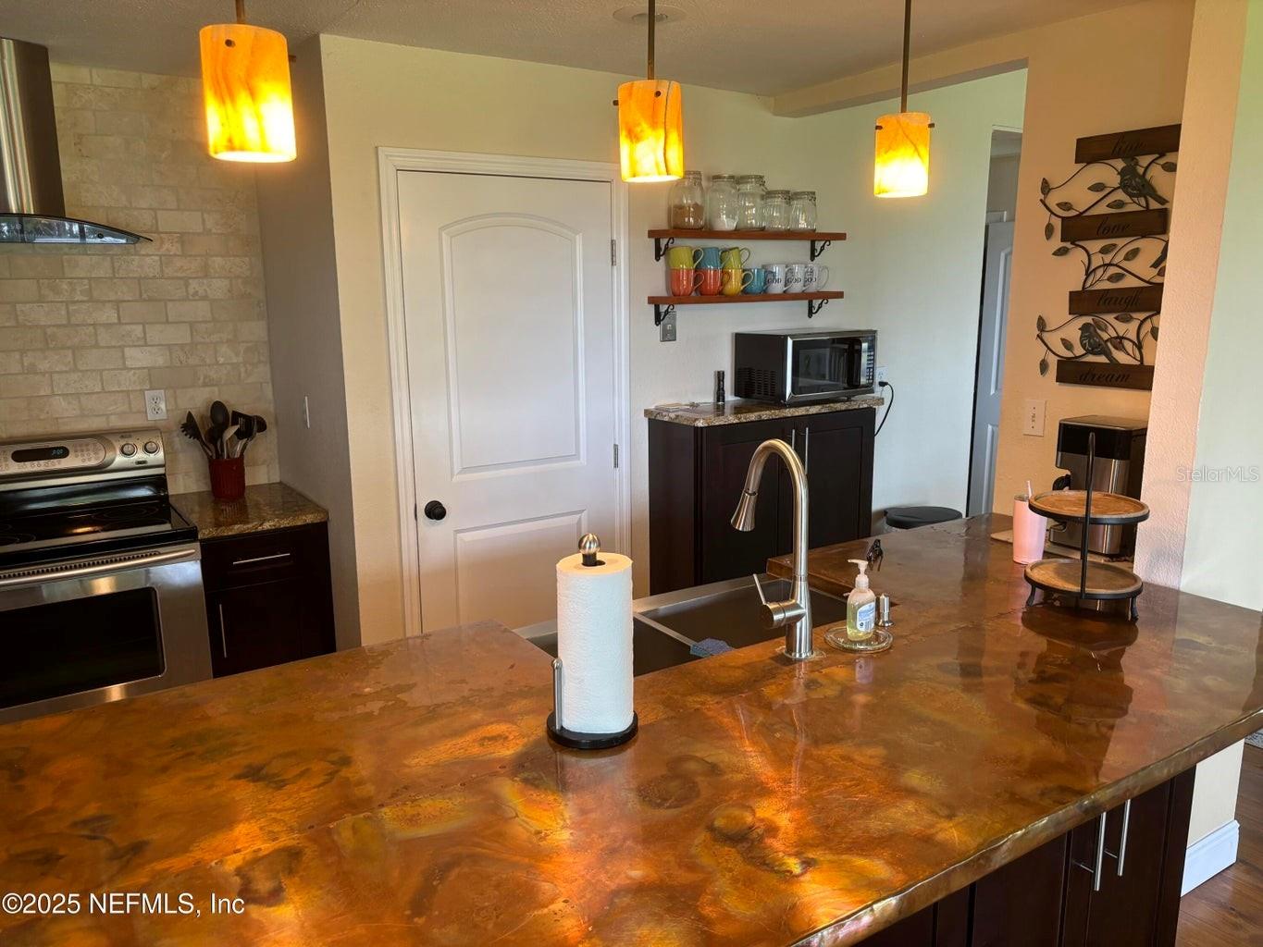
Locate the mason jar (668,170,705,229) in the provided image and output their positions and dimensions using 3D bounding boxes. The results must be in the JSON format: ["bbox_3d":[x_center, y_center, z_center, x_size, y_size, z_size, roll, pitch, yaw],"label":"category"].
[{"bbox_3d":[0.206,-1.014,3.543,0.136,0.208,0.136,0,12,0],"label":"mason jar"}]

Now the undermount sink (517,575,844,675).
[{"bbox_3d":[0.162,0.485,2.286,0.870,0.240,0.485,-8,14,-33],"label":"undermount sink"}]

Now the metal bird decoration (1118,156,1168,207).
[{"bbox_3d":[1.411,-0.809,2.618,0.040,0.135,0.150,-8,14,-33],"label":"metal bird decoration"}]

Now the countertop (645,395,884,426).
[{"bbox_3d":[0.552,-0.266,3.811,0.968,0.030,0.335,-8,14,-32],"label":"countertop"}]

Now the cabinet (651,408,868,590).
[{"bbox_3d":[0.547,0.328,3.956,0.936,1.172,0.317,-8,14,-33],"label":"cabinet"}]

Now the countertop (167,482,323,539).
[{"bbox_3d":[-1.411,0.128,3.472,0.418,0.040,0.650,-8,14,-33],"label":"countertop"}]

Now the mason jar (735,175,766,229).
[{"bbox_3d":[0.464,-1.050,3.698,0.117,0.214,0.117,0,12,0],"label":"mason jar"}]

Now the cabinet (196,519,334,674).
[{"bbox_3d":[-1.378,0.577,3.498,0.408,0.875,0.610,-8,14,-32],"label":"cabinet"}]

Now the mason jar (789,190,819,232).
[{"bbox_3d":[0.699,-1.062,3.877,0.108,0.162,0.108,0,12,0],"label":"mason jar"}]

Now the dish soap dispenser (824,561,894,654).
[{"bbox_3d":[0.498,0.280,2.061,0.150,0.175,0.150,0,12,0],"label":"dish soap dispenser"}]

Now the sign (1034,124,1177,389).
[{"bbox_3d":[1.373,-0.609,2.748,0.035,0.716,0.463,-8,14,-32],"label":"sign"}]

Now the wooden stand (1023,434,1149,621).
[{"bbox_3d":[1.075,0.112,2.235,0.262,0.420,0.262,-8,14,-32],"label":"wooden stand"}]

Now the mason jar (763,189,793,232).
[{"bbox_3d":[0.583,-1.046,3.800,0.107,0.162,0.107,0,12,0],"label":"mason jar"}]

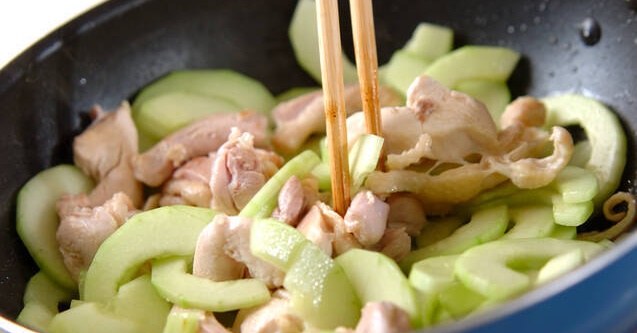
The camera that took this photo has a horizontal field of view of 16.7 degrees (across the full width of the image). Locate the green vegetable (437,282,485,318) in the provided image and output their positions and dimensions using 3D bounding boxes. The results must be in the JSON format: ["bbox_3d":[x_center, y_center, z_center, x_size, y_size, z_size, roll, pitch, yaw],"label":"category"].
[{"bbox_3d":[0.043,0.041,0.655,0.019,0.013,0.016,-9,31,6],"label":"green vegetable"}]

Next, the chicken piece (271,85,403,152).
[{"bbox_3d":[0.007,-0.017,0.783,0.046,0.020,0.022,-15,32,-5],"label":"chicken piece"}]

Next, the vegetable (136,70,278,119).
[{"bbox_3d":[-0.041,-0.025,0.775,0.048,0.022,0.018,-4,32,14],"label":"vegetable"}]

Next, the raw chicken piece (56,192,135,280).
[{"bbox_3d":[-0.074,0.023,0.718,0.026,0.021,0.023,-9,31,6],"label":"raw chicken piece"}]

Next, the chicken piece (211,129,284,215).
[{"bbox_3d":[-0.025,0.002,0.757,0.025,0.024,0.025,-8,32,5],"label":"chicken piece"}]

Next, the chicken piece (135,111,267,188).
[{"bbox_3d":[-0.040,-0.006,0.742,0.044,0.019,0.025,-15,31,-3],"label":"chicken piece"}]

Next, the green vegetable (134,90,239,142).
[{"bbox_3d":[-0.049,-0.017,0.805,0.041,0.010,0.032,5,58,-3],"label":"green vegetable"}]

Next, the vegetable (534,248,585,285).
[{"bbox_3d":[0.077,0.032,0.690,0.021,0.010,0.015,-35,39,-32],"label":"vegetable"}]

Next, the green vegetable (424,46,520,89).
[{"bbox_3d":[0.053,-0.034,0.757,0.035,0.015,0.018,-20,32,-11],"label":"green vegetable"}]

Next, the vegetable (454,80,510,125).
[{"bbox_3d":[0.059,-0.022,0.795,0.026,0.010,0.026,-8,49,5],"label":"vegetable"}]

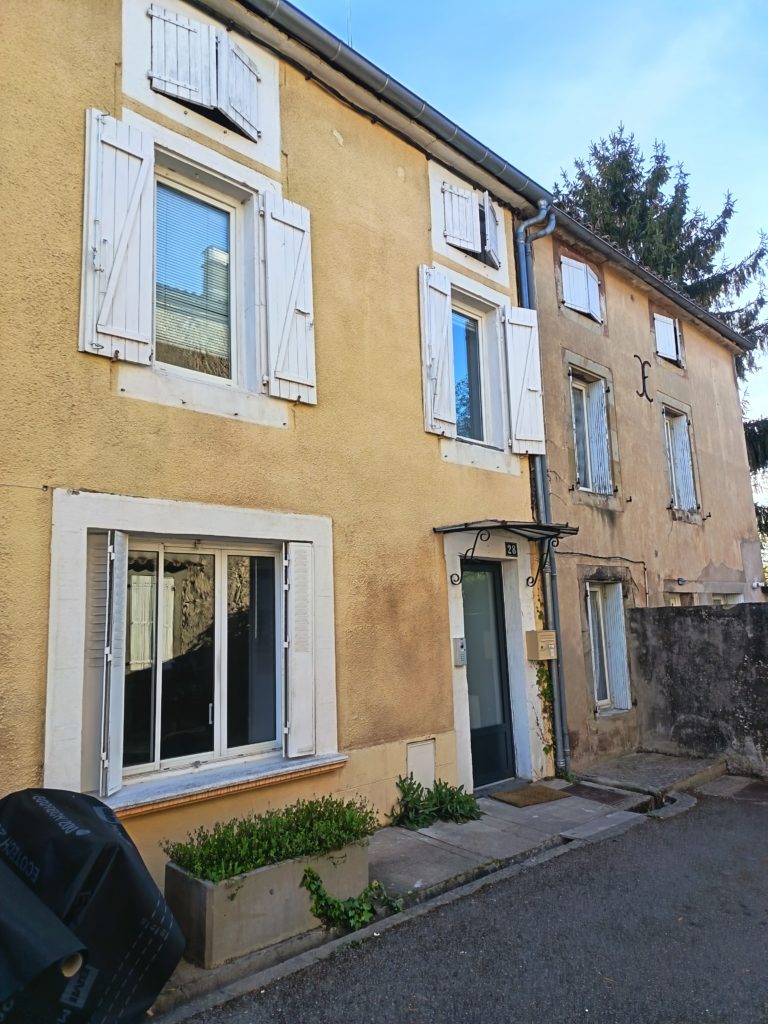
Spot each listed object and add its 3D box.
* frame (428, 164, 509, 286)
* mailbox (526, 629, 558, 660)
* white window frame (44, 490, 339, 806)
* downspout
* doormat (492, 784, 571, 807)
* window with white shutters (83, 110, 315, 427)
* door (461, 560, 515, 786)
[{"bbox_3d":[0.957,-3.057,7.587,1.290,0.980,0.200,7,-13,-44],"label":"frame"},{"bbox_3d":[1.644,1.383,7.339,0.320,0.288,0.140,7,-13,-44],"label":"mailbox"},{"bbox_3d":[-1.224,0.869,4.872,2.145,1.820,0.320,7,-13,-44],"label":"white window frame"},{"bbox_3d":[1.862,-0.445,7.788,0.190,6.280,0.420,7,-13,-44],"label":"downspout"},{"bbox_3d":[1.317,2.544,6.389,0.600,0.020,0.450,3,-10,-29],"label":"doormat"},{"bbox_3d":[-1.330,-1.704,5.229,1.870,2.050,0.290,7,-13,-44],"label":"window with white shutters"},{"bbox_3d":[0.965,1.554,7.019,0.860,2.160,0.080,7,-13,-44],"label":"door"}]

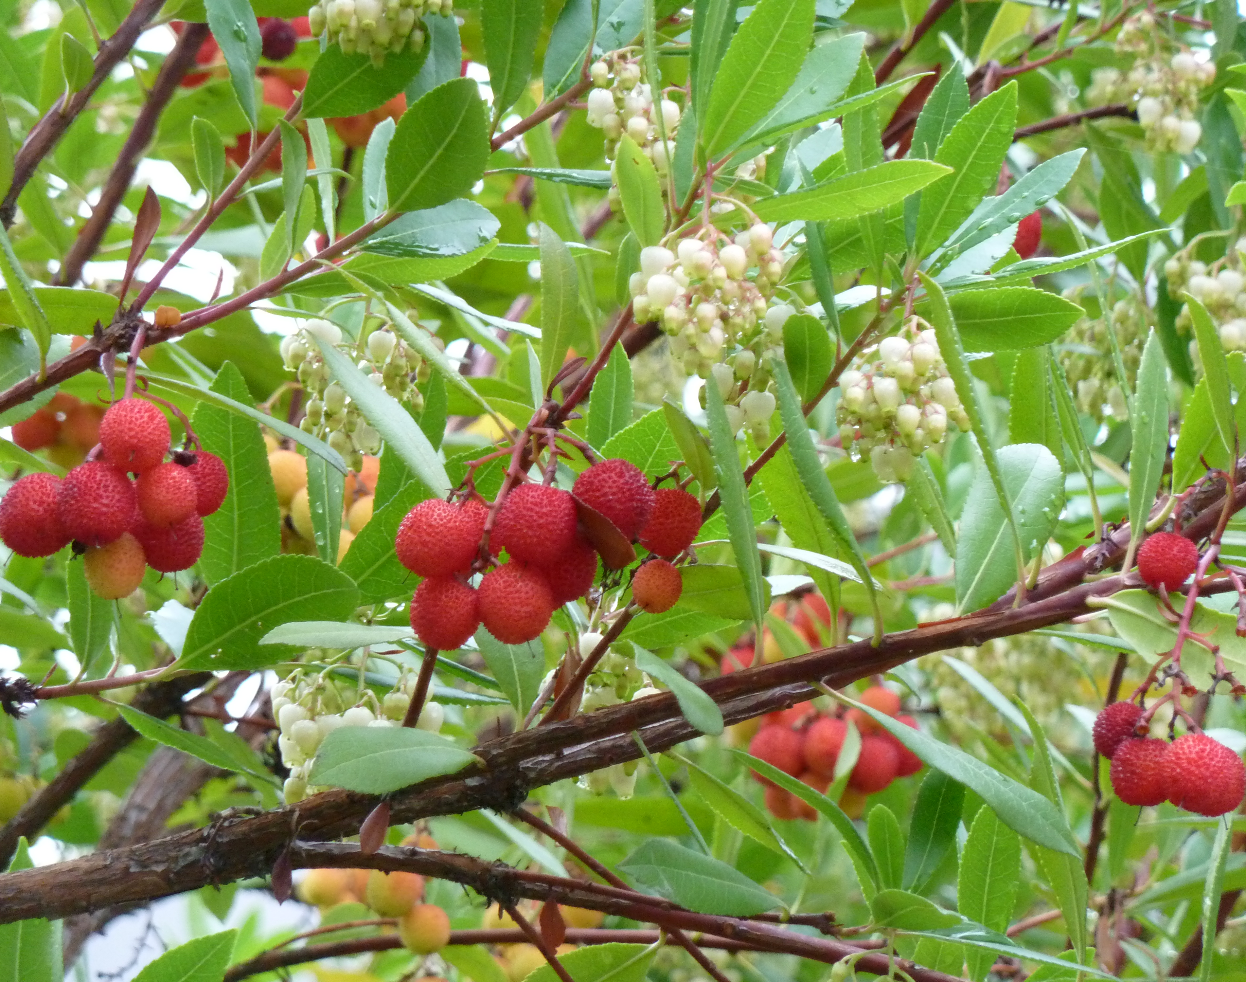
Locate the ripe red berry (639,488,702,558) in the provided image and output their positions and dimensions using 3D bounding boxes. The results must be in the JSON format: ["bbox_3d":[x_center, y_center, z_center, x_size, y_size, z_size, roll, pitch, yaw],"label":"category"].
[{"bbox_3d":[0.012,0.008,2.610,0.018,0.018,0.018,0,-5,0],"label":"ripe red berry"}]

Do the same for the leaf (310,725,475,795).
[{"bbox_3d":[-0.061,0.071,2.600,0.046,0.017,0.007,-8,-26,-4],"label":"leaf"}]

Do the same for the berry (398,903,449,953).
[{"bbox_3d":[-0.060,0.131,2.950,0.016,0.016,0.016,0,-10,0],"label":"berry"}]

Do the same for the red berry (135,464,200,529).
[{"bbox_3d":[-0.110,0.001,2.380,0.015,0.015,0.015,0,-10,0],"label":"red berry"}]

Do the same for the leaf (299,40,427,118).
[{"bbox_3d":[-0.069,-0.113,2.630,0.044,0.023,0.007,-38,-11,-9],"label":"leaf"}]

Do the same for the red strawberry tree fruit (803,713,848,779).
[{"bbox_3d":[0.054,0.067,2.580,0.014,0.016,0.015,0,-10,0],"label":"red strawberry tree fruit"}]

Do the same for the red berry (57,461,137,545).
[{"bbox_3d":[-0.139,0.003,2.600,0.021,0.022,0.021,0,-10,0],"label":"red berry"}]

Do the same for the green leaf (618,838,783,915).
[{"bbox_3d":[0.021,0.103,2.630,0.048,0.018,0.008,13,-27,0],"label":"green leaf"}]

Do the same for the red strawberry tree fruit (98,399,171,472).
[{"bbox_3d":[-0.129,-0.015,2.595,0.019,0.020,0.019,0,-10,0],"label":"red strawberry tree fruit"}]

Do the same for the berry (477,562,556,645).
[{"bbox_3d":[-0.028,0.029,2.590,0.021,0.022,0.021,0,-10,0],"label":"berry"}]

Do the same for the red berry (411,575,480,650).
[{"bbox_3d":[-0.047,0.032,2.600,0.019,0.019,0.019,0,-5,0],"label":"red berry"}]

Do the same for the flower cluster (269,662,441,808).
[{"bbox_3d":[-0.071,0.066,2.650,0.046,0.038,0.038,0,-10,0],"label":"flower cluster"}]

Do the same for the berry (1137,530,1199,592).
[{"bbox_3d":[0.133,0.017,2.400,0.015,0.015,0.015,0,-10,0],"label":"berry"}]

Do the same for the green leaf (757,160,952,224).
[{"bbox_3d":[0.060,-0.079,2.610,0.056,0.014,0.009,-10,-30,1],"label":"green leaf"}]

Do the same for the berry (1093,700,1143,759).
[{"bbox_3d":[0.122,0.059,2.420,0.013,0.014,0.014,0,-10,0],"label":"berry"}]

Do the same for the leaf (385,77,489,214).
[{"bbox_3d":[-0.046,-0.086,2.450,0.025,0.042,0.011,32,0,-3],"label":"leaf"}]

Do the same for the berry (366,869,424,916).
[{"bbox_3d":[-0.068,0.119,2.950,0.017,0.017,0.017,0,-10,0],"label":"berry"}]

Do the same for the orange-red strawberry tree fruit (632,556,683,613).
[{"bbox_3d":[0.009,0.025,2.600,0.013,0.014,0.013,0,-10,0],"label":"orange-red strawberry tree fruit"}]

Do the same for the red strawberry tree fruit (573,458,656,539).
[{"bbox_3d":[-0.003,0.002,2.600,0.022,0.021,0.021,0,-10,0],"label":"red strawberry tree fruit"}]

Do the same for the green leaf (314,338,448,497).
[{"bbox_3d":[-0.064,-0.019,2.600,0.006,0.055,0.013,-35,8,45],"label":"green leaf"}]

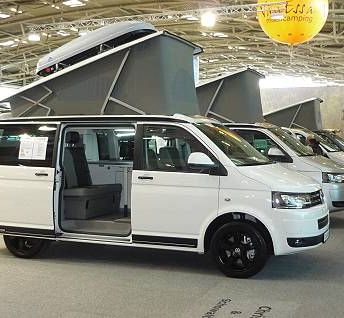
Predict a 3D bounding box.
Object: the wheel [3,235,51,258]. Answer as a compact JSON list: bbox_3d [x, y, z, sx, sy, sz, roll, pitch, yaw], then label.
[{"bbox_3d":[-1.972,0.987,7.451,0.685,0.685,0.250,1,3,22],"label":"wheel"}]

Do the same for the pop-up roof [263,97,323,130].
[{"bbox_3d":[4.086,-1.621,19.649,2.570,1.020,1.520,1,3,22],"label":"pop-up roof"}]

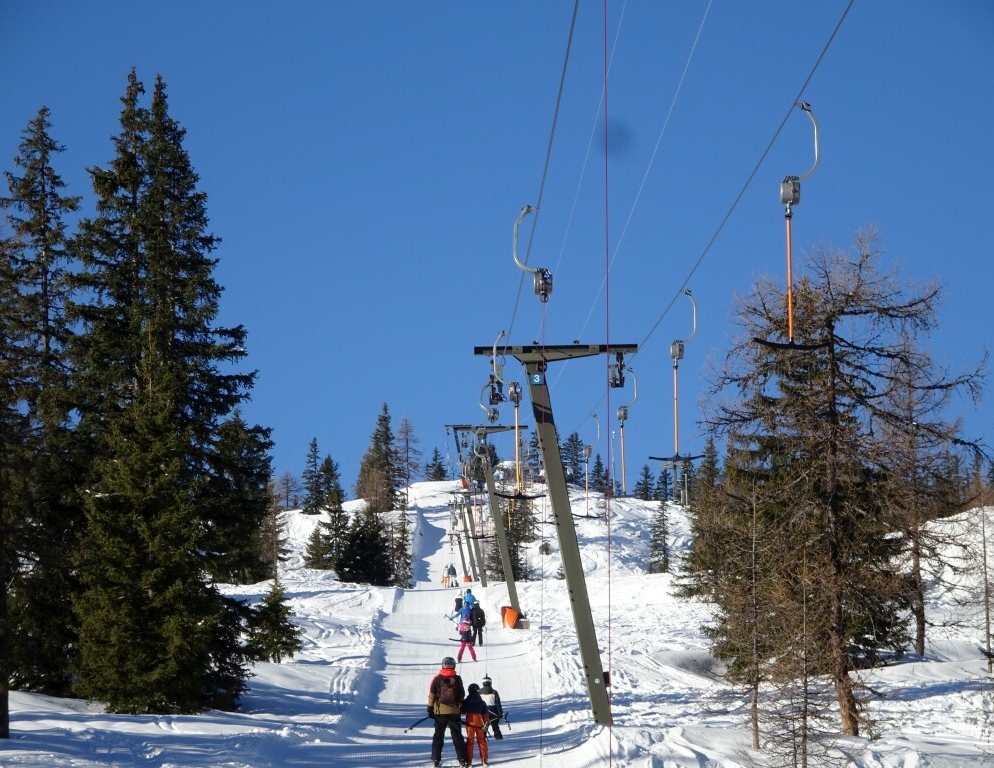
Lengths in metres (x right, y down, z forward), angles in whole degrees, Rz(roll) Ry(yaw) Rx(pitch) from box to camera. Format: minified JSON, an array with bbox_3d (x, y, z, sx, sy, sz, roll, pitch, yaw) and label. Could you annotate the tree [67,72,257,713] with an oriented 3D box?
[{"bbox_3d":[-6.798,0.173,101.000,3.861,13.205,3.861,-1,-10,0],"label":"tree"}]

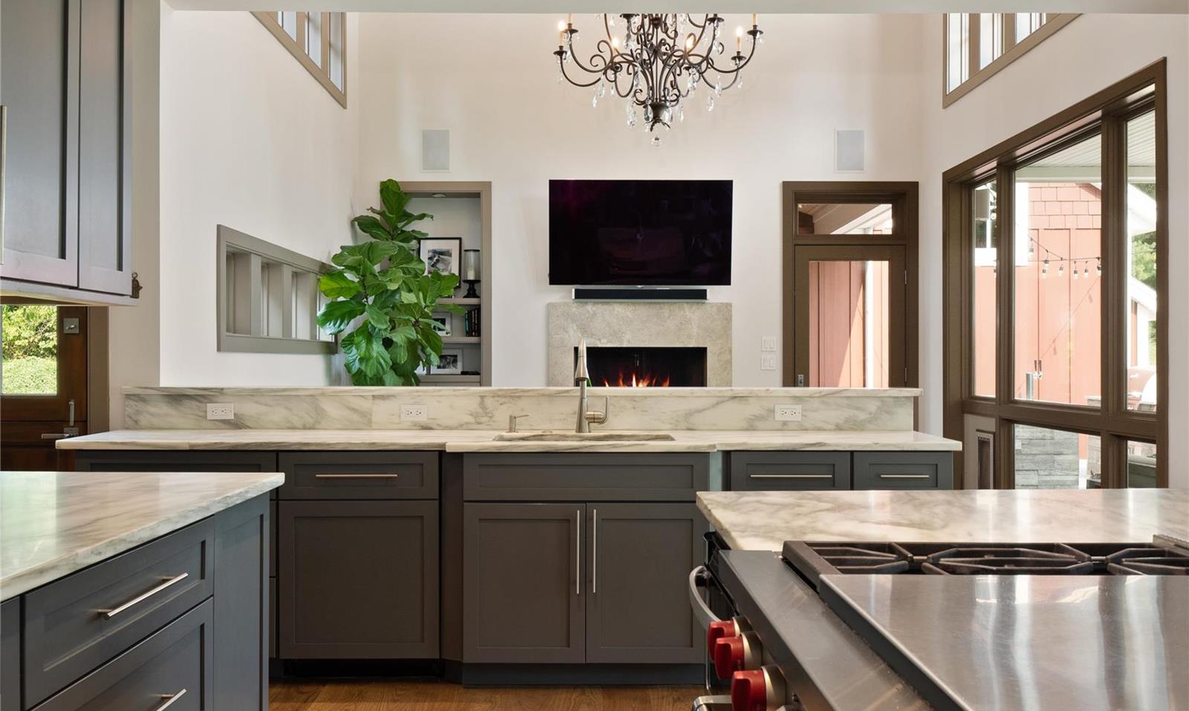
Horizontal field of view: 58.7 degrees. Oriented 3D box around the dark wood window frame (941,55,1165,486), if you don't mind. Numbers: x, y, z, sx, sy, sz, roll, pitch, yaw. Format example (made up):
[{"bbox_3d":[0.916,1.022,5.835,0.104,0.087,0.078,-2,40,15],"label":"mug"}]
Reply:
[{"bbox_3d":[2.735,-0.120,6.450,0.180,2.520,3.110,0,0,0],"label":"dark wood window frame"}]

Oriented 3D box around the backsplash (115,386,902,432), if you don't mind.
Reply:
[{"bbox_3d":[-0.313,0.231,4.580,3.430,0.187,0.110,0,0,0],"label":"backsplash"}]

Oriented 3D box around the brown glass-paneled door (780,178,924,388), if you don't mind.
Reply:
[{"bbox_3d":[2.035,-0.070,8.450,1.085,2.610,0.140,0,0,0],"label":"brown glass-paneled door"}]

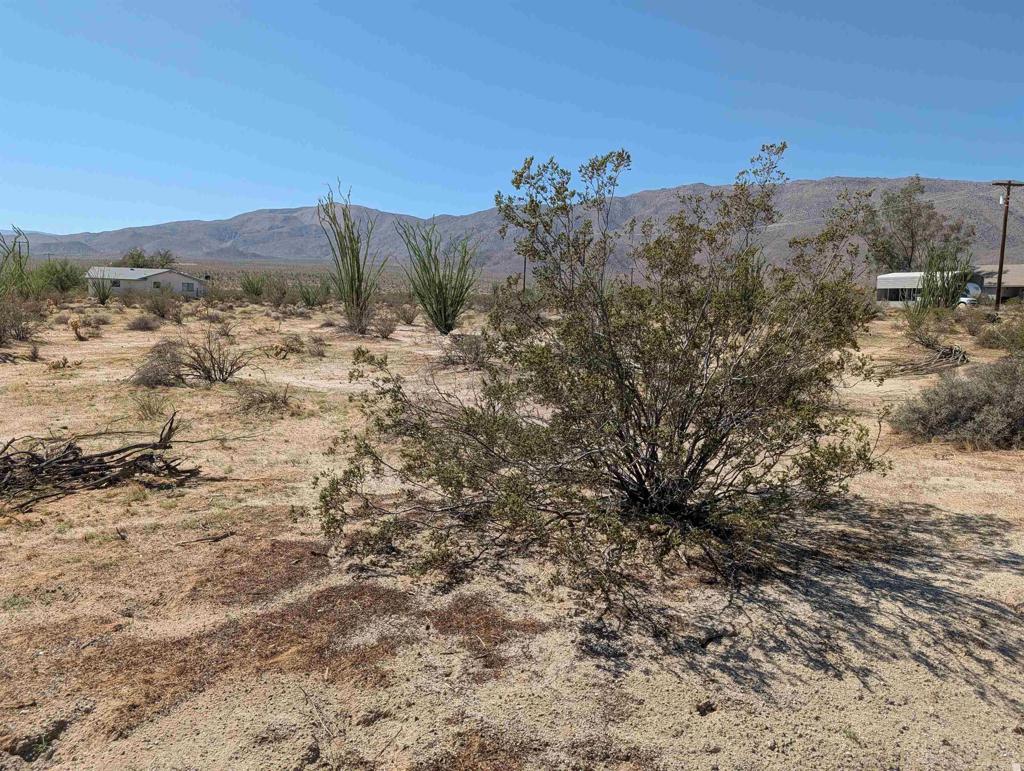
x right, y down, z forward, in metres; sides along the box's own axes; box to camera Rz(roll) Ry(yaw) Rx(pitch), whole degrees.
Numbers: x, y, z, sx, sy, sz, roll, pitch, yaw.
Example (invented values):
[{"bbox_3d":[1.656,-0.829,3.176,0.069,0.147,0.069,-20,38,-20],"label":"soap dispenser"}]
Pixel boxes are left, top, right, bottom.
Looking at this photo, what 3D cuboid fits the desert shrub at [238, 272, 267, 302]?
[{"bbox_3d":[-21.159,-7.989,58.000,2.060,2.390,1.957,-2,9,-20],"label":"desert shrub"}]

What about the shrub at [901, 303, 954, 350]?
[{"bbox_3d":[11.337,-1.610,19.400,1.272,1.270,1.081,5,9,30],"label":"shrub"}]

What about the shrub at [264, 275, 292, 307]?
[{"bbox_3d":[-16.154,-6.544,49.000,1.633,2.158,1.551,-2,8,-18],"label":"shrub"}]

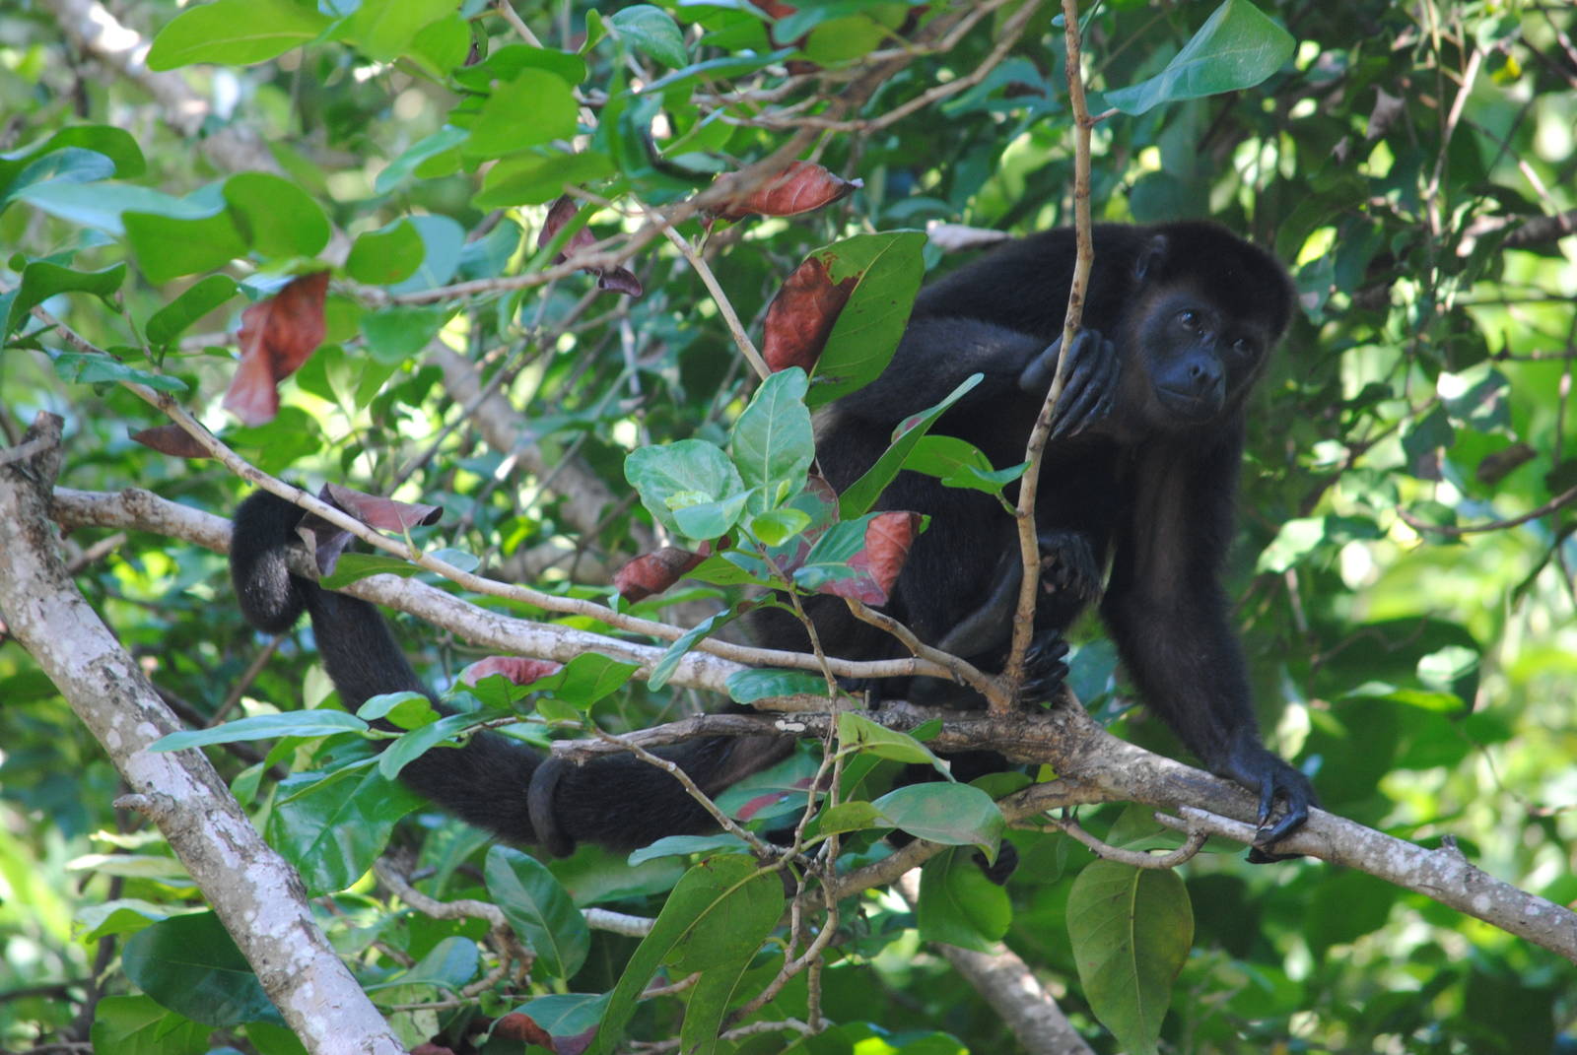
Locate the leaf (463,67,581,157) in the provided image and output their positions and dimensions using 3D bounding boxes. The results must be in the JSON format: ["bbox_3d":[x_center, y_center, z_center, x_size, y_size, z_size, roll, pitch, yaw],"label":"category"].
[{"bbox_3d":[-0.159,-0.246,9.400,0.070,0.014,0.058,-6,-52,24],"label":"leaf"}]

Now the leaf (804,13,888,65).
[{"bbox_3d":[0.035,-0.294,9.500,0.052,0.012,0.042,-7,-47,-17],"label":"leaf"}]

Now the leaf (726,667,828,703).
[{"bbox_3d":[-0.008,0.113,11.350,0.075,0.026,0.040,0,-10,0],"label":"leaf"}]

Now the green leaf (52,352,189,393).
[{"bbox_3d":[-0.416,-0.096,9.800,0.086,0.014,0.042,12,19,11],"label":"green leaf"}]

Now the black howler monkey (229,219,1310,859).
[{"bbox_3d":[-0.014,0.008,11.550,0.710,0.460,0.350,-5,-11,25],"label":"black howler monkey"}]

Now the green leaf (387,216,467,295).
[{"bbox_3d":[-0.221,-0.165,9.500,0.050,0.058,0.012,-33,6,-10],"label":"green leaf"}]

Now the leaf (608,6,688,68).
[{"bbox_3d":[-0.087,-0.305,9.800,0.055,0.040,0.014,29,-43,12],"label":"leaf"}]

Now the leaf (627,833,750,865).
[{"bbox_3d":[-0.062,0.200,9.800,0.080,0.012,0.042,-6,16,-14],"label":"leaf"}]

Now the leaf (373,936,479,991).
[{"bbox_3d":[-0.269,0.323,11.700,0.080,0.038,0.040,0,-10,0],"label":"leaf"}]

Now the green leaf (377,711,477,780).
[{"bbox_3d":[-0.260,0.157,11.350,0.085,0.025,0.035,-30,-6,-6],"label":"green leaf"}]

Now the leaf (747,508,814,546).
[{"bbox_3d":[-0.007,0.000,11.350,0.048,0.027,0.030,0,-10,0],"label":"leaf"}]

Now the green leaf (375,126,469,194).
[{"bbox_3d":[-0.221,-0.221,9.500,0.066,0.012,0.038,-32,29,-18],"label":"green leaf"}]

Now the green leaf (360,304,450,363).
[{"bbox_3d":[-0.267,-0.135,11.000,0.063,0.040,0.030,0,-10,0],"label":"green leaf"}]

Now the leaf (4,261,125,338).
[{"bbox_3d":[-0.513,-0.162,11.200,0.085,0.052,0.045,0,-10,0],"label":"leaf"}]

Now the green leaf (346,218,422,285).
[{"bbox_3d":[-0.282,-0.192,11.000,0.056,0.047,0.025,0,-10,0],"label":"green leaf"}]

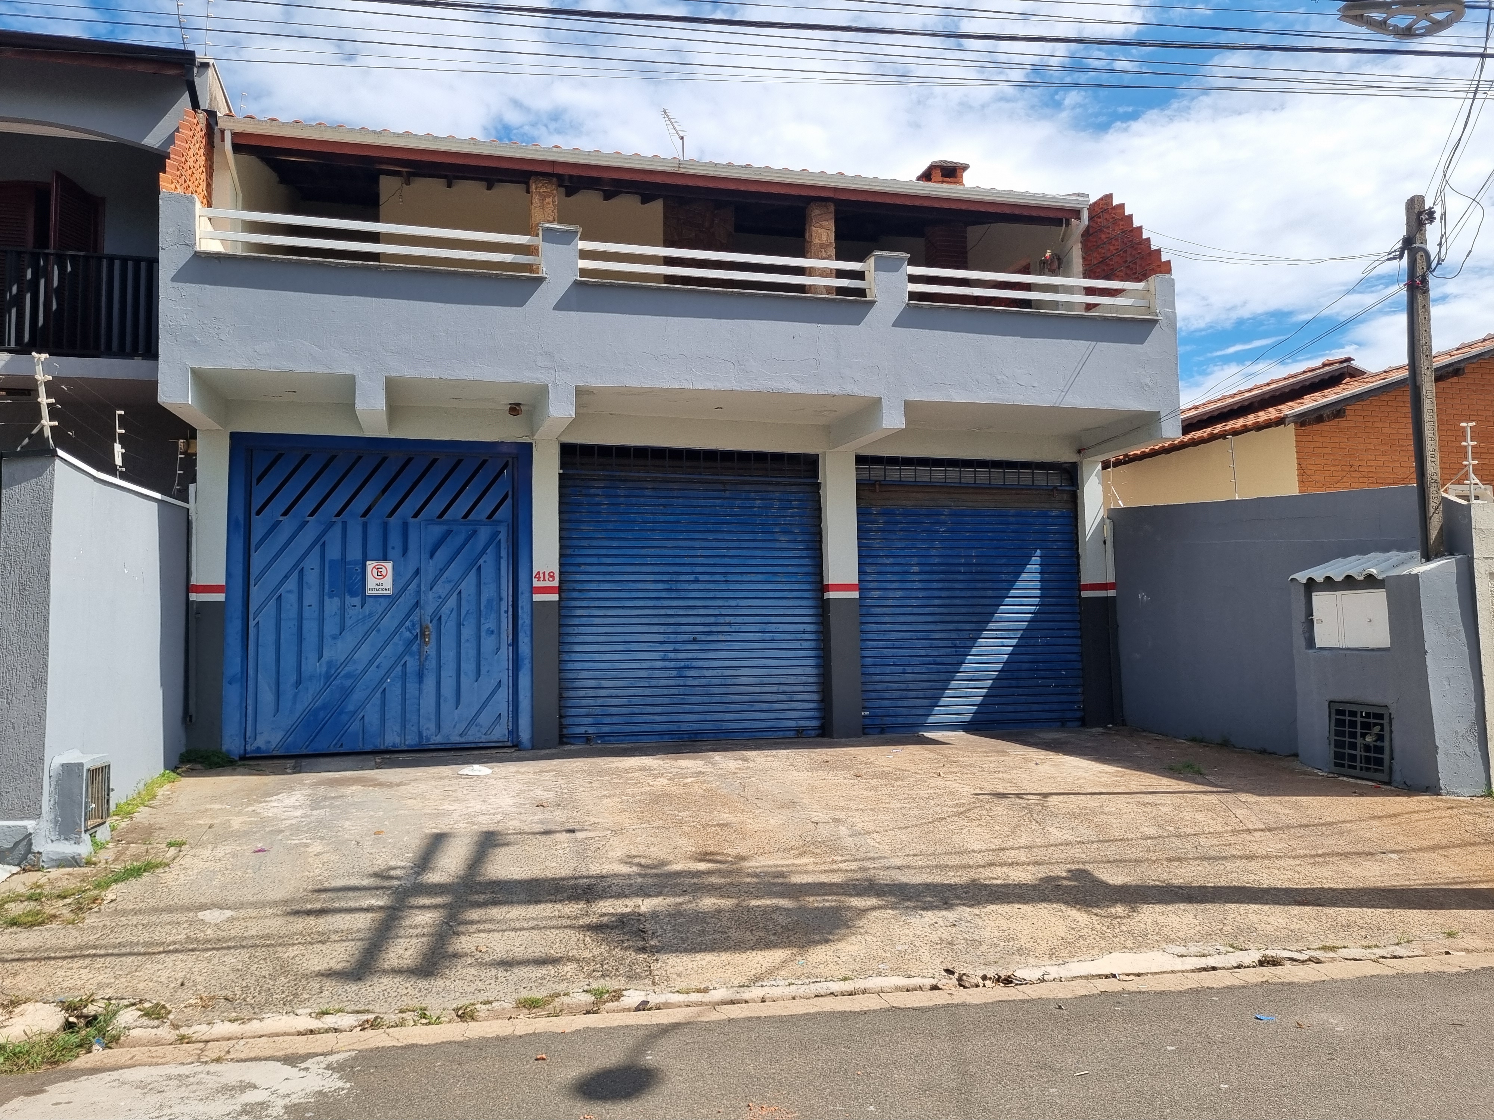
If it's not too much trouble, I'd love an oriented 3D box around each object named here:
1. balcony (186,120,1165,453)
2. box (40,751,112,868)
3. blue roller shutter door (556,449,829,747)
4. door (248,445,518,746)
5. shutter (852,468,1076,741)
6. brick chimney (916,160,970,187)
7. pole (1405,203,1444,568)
[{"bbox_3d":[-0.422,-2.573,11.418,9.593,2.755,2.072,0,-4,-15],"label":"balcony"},{"bbox_3d":[-4.188,1.536,7.049,0.235,0.610,0.638,0,-4,-15],"label":"box"},{"bbox_3d":[-0.536,0.350,11.466,2.719,2.981,0.101,0,-4,-15],"label":"blue roller shutter door"},{"bbox_3d":[-3.447,0.394,10.672,2.399,2.836,0.078,0,-4,-15],"label":"door"},{"bbox_3d":[2.458,0.382,12.277,2.621,2.953,0.101,0,-4,-15],"label":"shutter"},{"bbox_3d":[2.643,-5.090,15.291,0.571,0.582,0.560,0,-4,-15],"label":"brick chimney"},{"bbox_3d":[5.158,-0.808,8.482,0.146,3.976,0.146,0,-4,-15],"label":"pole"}]

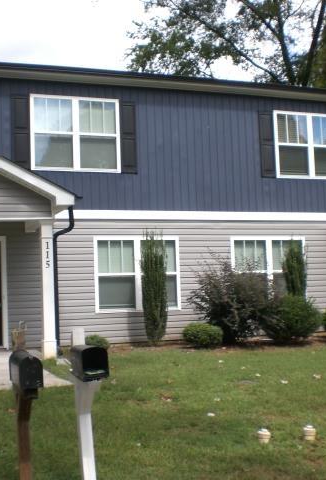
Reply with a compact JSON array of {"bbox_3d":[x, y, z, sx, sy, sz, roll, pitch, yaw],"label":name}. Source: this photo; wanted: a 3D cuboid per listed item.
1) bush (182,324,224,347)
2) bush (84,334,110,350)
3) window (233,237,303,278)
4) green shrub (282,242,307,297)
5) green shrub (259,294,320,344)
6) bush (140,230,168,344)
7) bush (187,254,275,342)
[{"bbox_3d":[0.753,1.794,13.314,0.808,0.458,0.699,0,-5,-21],"label":"bush"},{"bbox_3d":[-1.232,1.888,12.941,0.497,0.293,0.497,0,-5,-21],"label":"bush"},{"bbox_3d":[2.359,0.691,15.432,1.829,1.526,0.096,0,-5,-21],"label":"window"},{"bbox_3d":[2.765,1.042,14.622,0.531,1.986,0.531,0,-5,-21],"label":"green shrub"},{"bbox_3d":[2.511,1.560,13.892,1.234,0.922,1.068,0,-5,-21],"label":"green shrub"},{"bbox_3d":[-0.172,0.928,13.575,0.502,2.195,0.502,-2,-5,0],"label":"bush"},{"bbox_3d":[1.368,1.157,13.721,1.767,1.750,1.393,0,-5,-21],"label":"bush"}]

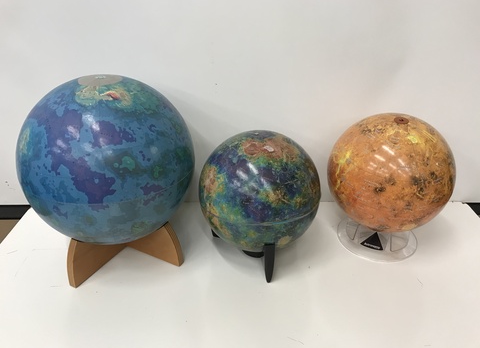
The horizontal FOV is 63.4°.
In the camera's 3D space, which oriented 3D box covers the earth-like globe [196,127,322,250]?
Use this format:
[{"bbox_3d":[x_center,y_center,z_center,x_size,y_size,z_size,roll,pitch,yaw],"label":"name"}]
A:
[{"bbox_3d":[0.048,0.042,0.984,0.305,0.305,0.305,0,29,0],"label":"earth-like globe"}]

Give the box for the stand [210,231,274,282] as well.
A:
[{"bbox_3d":[0.053,0.158,1.013,0.255,0.120,0.225,-4,29,-7],"label":"stand"}]

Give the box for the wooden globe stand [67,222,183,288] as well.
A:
[{"bbox_3d":[-0.314,0.143,1.047,0.275,0.118,0.275,-9,30,-15],"label":"wooden globe stand"}]

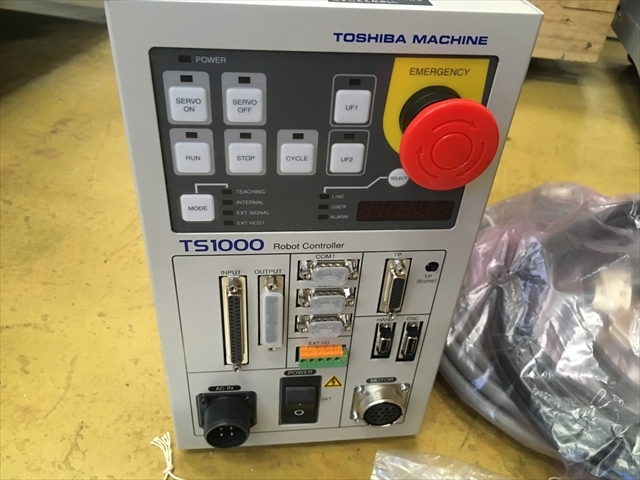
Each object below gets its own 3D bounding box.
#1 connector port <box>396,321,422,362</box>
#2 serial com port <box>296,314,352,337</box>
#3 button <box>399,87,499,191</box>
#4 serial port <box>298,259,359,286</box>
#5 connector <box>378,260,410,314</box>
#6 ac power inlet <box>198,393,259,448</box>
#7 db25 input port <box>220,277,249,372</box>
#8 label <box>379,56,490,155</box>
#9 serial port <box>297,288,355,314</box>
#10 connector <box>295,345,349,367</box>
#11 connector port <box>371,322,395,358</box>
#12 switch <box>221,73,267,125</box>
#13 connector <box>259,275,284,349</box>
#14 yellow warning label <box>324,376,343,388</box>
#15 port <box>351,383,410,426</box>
[{"bbox_3d":[0.055,0.062,0.332,0.011,0.033,0.008,-1,37,-7],"label":"connector port"},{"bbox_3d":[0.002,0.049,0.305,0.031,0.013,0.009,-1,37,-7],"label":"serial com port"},{"bbox_3d":[0.051,-0.045,0.229,0.040,0.040,0.033,-1,37,-7],"label":"button"},{"bbox_3d":[0.005,0.018,0.288,0.031,0.013,0.009,-1,37,-7],"label":"serial port"},{"bbox_3d":[0.042,0.027,0.301,0.013,0.040,0.009,-1,37,-7],"label":"connector"},{"bbox_3d":[-0.058,0.113,0.334,0.036,0.036,0.021,-1,37,-7],"label":"ac power inlet"},{"bbox_3d":[-0.047,0.047,0.297,0.013,0.069,0.008,-1,37,-7],"label":"db25 input port"},{"bbox_3d":[0.050,-0.057,0.240,0.044,0.048,0.001,-1,37,-7],"label":"label"},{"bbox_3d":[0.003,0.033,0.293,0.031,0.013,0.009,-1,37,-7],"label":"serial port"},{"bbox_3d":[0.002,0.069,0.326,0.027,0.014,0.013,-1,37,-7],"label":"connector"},{"bbox_3d":[0.039,0.061,0.329,0.011,0.029,0.008,-1,37,-7],"label":"connector port"},{"bbox_3d":[-0.031,-0.057,0.221,0.018,0.022,0.004,-1,37,-7],"label":"switch"},{"bbox_3d":[-0.027,0.042,0.302,0.013,0.053,0.009,-1,37,-7],"label":"connector"},{"bbox_3d":[0.009,0.090,0.338,0.013,0.011,0.001,-1,37,-7],"label":"yellow warning label"},{"bbox_3d":[0.039,0.109,0.349,0.036,0.036,0.013,-1,37,-7],"label":"port"}]

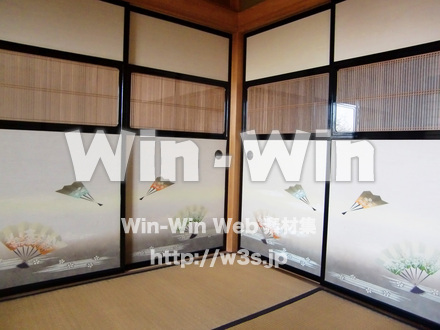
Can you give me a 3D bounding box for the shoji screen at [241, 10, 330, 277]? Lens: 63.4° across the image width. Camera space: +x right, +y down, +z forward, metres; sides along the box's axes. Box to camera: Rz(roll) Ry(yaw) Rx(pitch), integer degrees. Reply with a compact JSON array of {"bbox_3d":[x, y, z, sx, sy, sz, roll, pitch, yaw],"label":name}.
[{"bbox_3d":[0.446,-0.137,2.555,0.040,1.752,0.869,-1,4,-37],"label":"shoji screen"}]

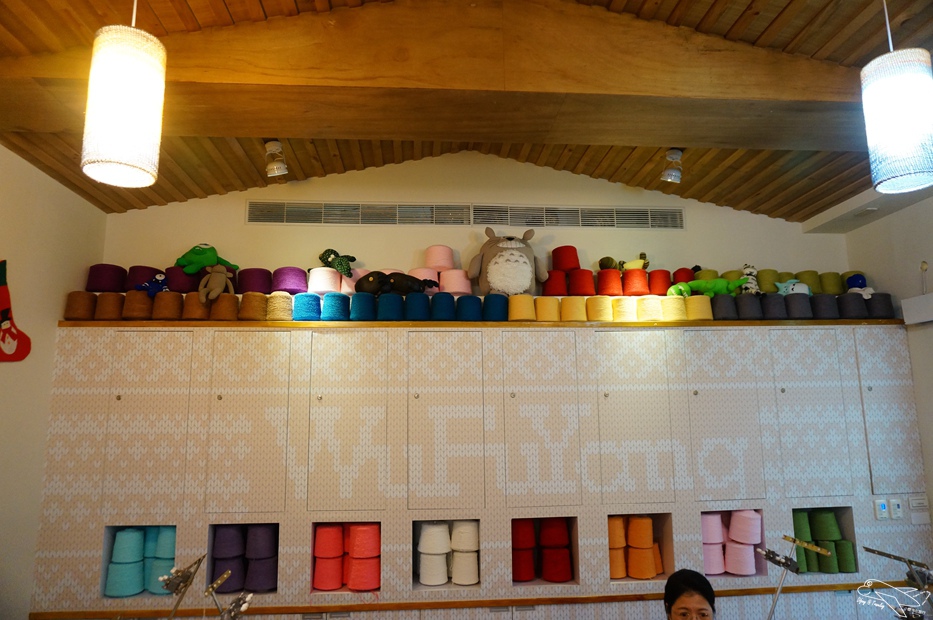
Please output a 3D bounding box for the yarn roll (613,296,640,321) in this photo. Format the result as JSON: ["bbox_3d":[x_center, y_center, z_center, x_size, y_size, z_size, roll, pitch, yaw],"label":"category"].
[{"bbox_3d":[1.031,0.003,4.039,0.160,0.160,0.160,0,-9,-5],"label":"yarn roll"}]

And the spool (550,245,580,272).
[{"bbox_3d":[0.654,-0.322,4.060,0.191,0.168,0.191,-1,-8,0],"label":"spool"}]

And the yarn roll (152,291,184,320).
[{"bbox_3d":[-1.738,-0.008,3.627,0.161,0.173,0.161,0,-9,-5],"label":"yarn roll"}]

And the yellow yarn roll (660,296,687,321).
[{"bbox_3d":[1.370,0.006,4.117,0.168,0.175,0.168,0,-9,-5],"label":"yellow yarn roll"}]

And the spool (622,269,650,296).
[{"bbox_3d":[1.117,-0.169,4.079,0.182,0.181,0.182,0,-8,-5],"label":"spool"}]

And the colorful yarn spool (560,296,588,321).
[{"bbox_3d":[0.701,0.007,4.065,0.172,0.170,0.172,0,-9,-5],"label":"colorful yarn spool"}]

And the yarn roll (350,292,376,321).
[{"bbox_3d":[-0.651,-0.005,3.955,0.169,0.188,0.169,0,-9,-5],"label":"yarn roll"}]

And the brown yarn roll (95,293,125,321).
[{"bbox_3d":[-2.068,-0.006,3.600,0.154,0.171,0.154,0,-9,-5],"label":"brown yarn roll"}]

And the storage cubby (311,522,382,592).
[{"bbox_3d":[-0.672,1.380,3.575,0.374,0.370,0.370,0,-8,-5],"label":"storage cubby"}]

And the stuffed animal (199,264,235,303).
[{"bbox_3d":[-1.474,-0.149,3.667,0.203,0.239,0.160,0,-8,-5],"label":"stuffed animal"}]

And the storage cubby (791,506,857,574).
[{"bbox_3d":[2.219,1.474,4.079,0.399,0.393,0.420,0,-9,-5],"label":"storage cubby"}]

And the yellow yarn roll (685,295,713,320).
[{"bbox_3d":[1.526,0.000,4.085,0.172,0.167,0.172,0,-9,-5],"label":"yellow yarn roll"}]

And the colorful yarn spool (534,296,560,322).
[{"bbox_3d":[0.496,0.012,3.807,0.152,0.155,0.152,0,-10,-4],"label":"colorful yarn spool"}]

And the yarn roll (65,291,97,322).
[{"bbox_3d":[-2.241,-0.008,3.628,0.170,0.181,0.170,0,-10,-4],"label":"yarn roll"}]

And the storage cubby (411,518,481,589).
[{"bbox_3d":[-0.125,1.383,3.624,0.375,0.369,0.370,0,-8,-5],"label":"storage cubby"}]

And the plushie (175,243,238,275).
[{"bbox_3d":[-1.717,-0.334,4.111,0.390,0.200,0.230,-2,-9,5],"label":"plushie"}]

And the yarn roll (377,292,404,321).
[{"bbox_3d":[-0.454,0.001,3.743,0.161,0.172,0.161,0,-10,-4],"label":"yarn roll"}]

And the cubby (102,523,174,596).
[{"bbox_3d":[-1.764,1.378,3.495,0.373,0.363,0.374,0,-9,-5],"label":"cubby"}]

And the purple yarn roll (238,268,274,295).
[{"bbox_3d":[-1.324,-0.164,3.903,0.203,0.168,0.203,0,-9,-5],"label":"purple yarn roll"}]

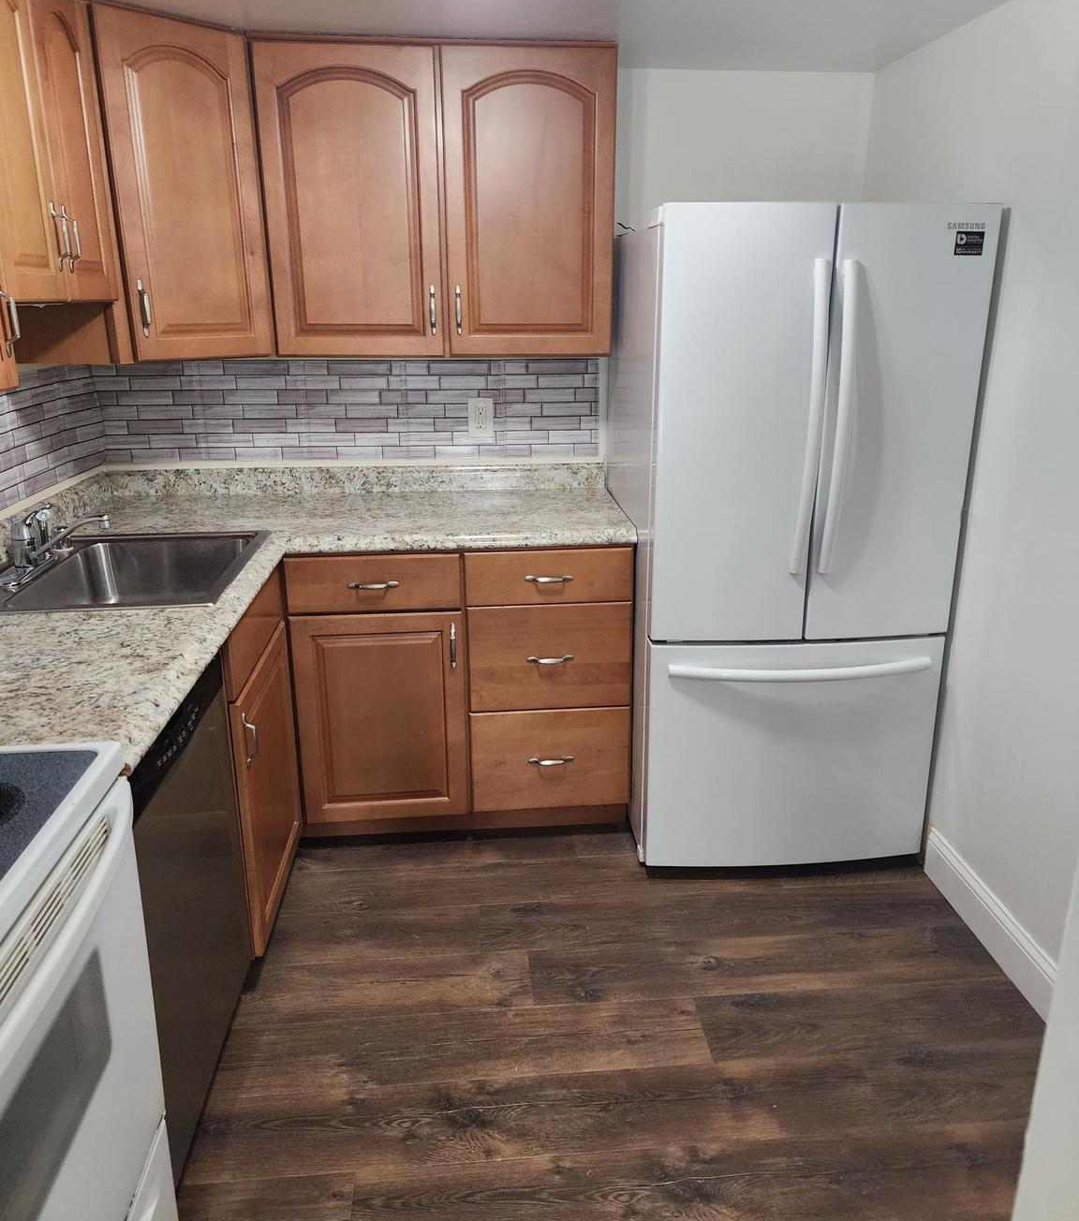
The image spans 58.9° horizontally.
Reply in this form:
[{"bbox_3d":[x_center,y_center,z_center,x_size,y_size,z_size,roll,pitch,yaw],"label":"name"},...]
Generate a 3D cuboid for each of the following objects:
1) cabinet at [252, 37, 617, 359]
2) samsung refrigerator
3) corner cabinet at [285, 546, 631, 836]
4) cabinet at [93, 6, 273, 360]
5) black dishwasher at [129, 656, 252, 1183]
[{"bbox_3d":[-0.266,-1.115,2.664,0.918,0.777,0.334,-2,17,-4],"label":"cabinet"},{"bbox_3d":[0.638,-0.209,2.705,0.764,1.719,0.834,-1,17,-3],"label":"samsung refrigerator"},{"bbox_3d":[-0.225,0.156,2.901,0.920,0.854,0.638,-2,17,-4],"label":"corner cabinet"},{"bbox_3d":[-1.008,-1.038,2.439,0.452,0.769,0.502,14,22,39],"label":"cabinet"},{"bbox_3d":[-0.902,0.537,1.699,0.613,0.844,0.608,-2,17,-4],"label":"black dishwasher"}]

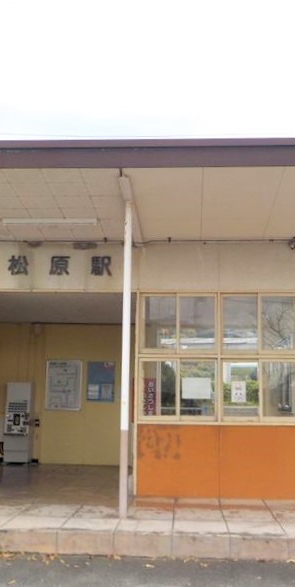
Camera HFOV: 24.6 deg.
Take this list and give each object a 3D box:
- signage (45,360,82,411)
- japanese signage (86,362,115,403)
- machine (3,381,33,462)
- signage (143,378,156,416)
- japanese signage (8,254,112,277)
[{"bbox_3d":[-1.749,1.922,14.199,0.725,1.004,0.040,0,-9,4],"label":"signage"},{"bbox_3d":[-0.966,1.844,14.161,0.563,0.824,0.040,0,-9,4],"label":"japanese signage"},{"bbox_3d":[-2.606,2.663,13.877,0.502,1.635,0.420,0,-9,4],"label":"machine"},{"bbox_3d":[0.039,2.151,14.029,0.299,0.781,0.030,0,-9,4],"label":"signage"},{"bbox_3d":[-1.299,-0.407,10.062,1.555,0.290,0.050,0,-9,4],"label":"japanese signage"}]

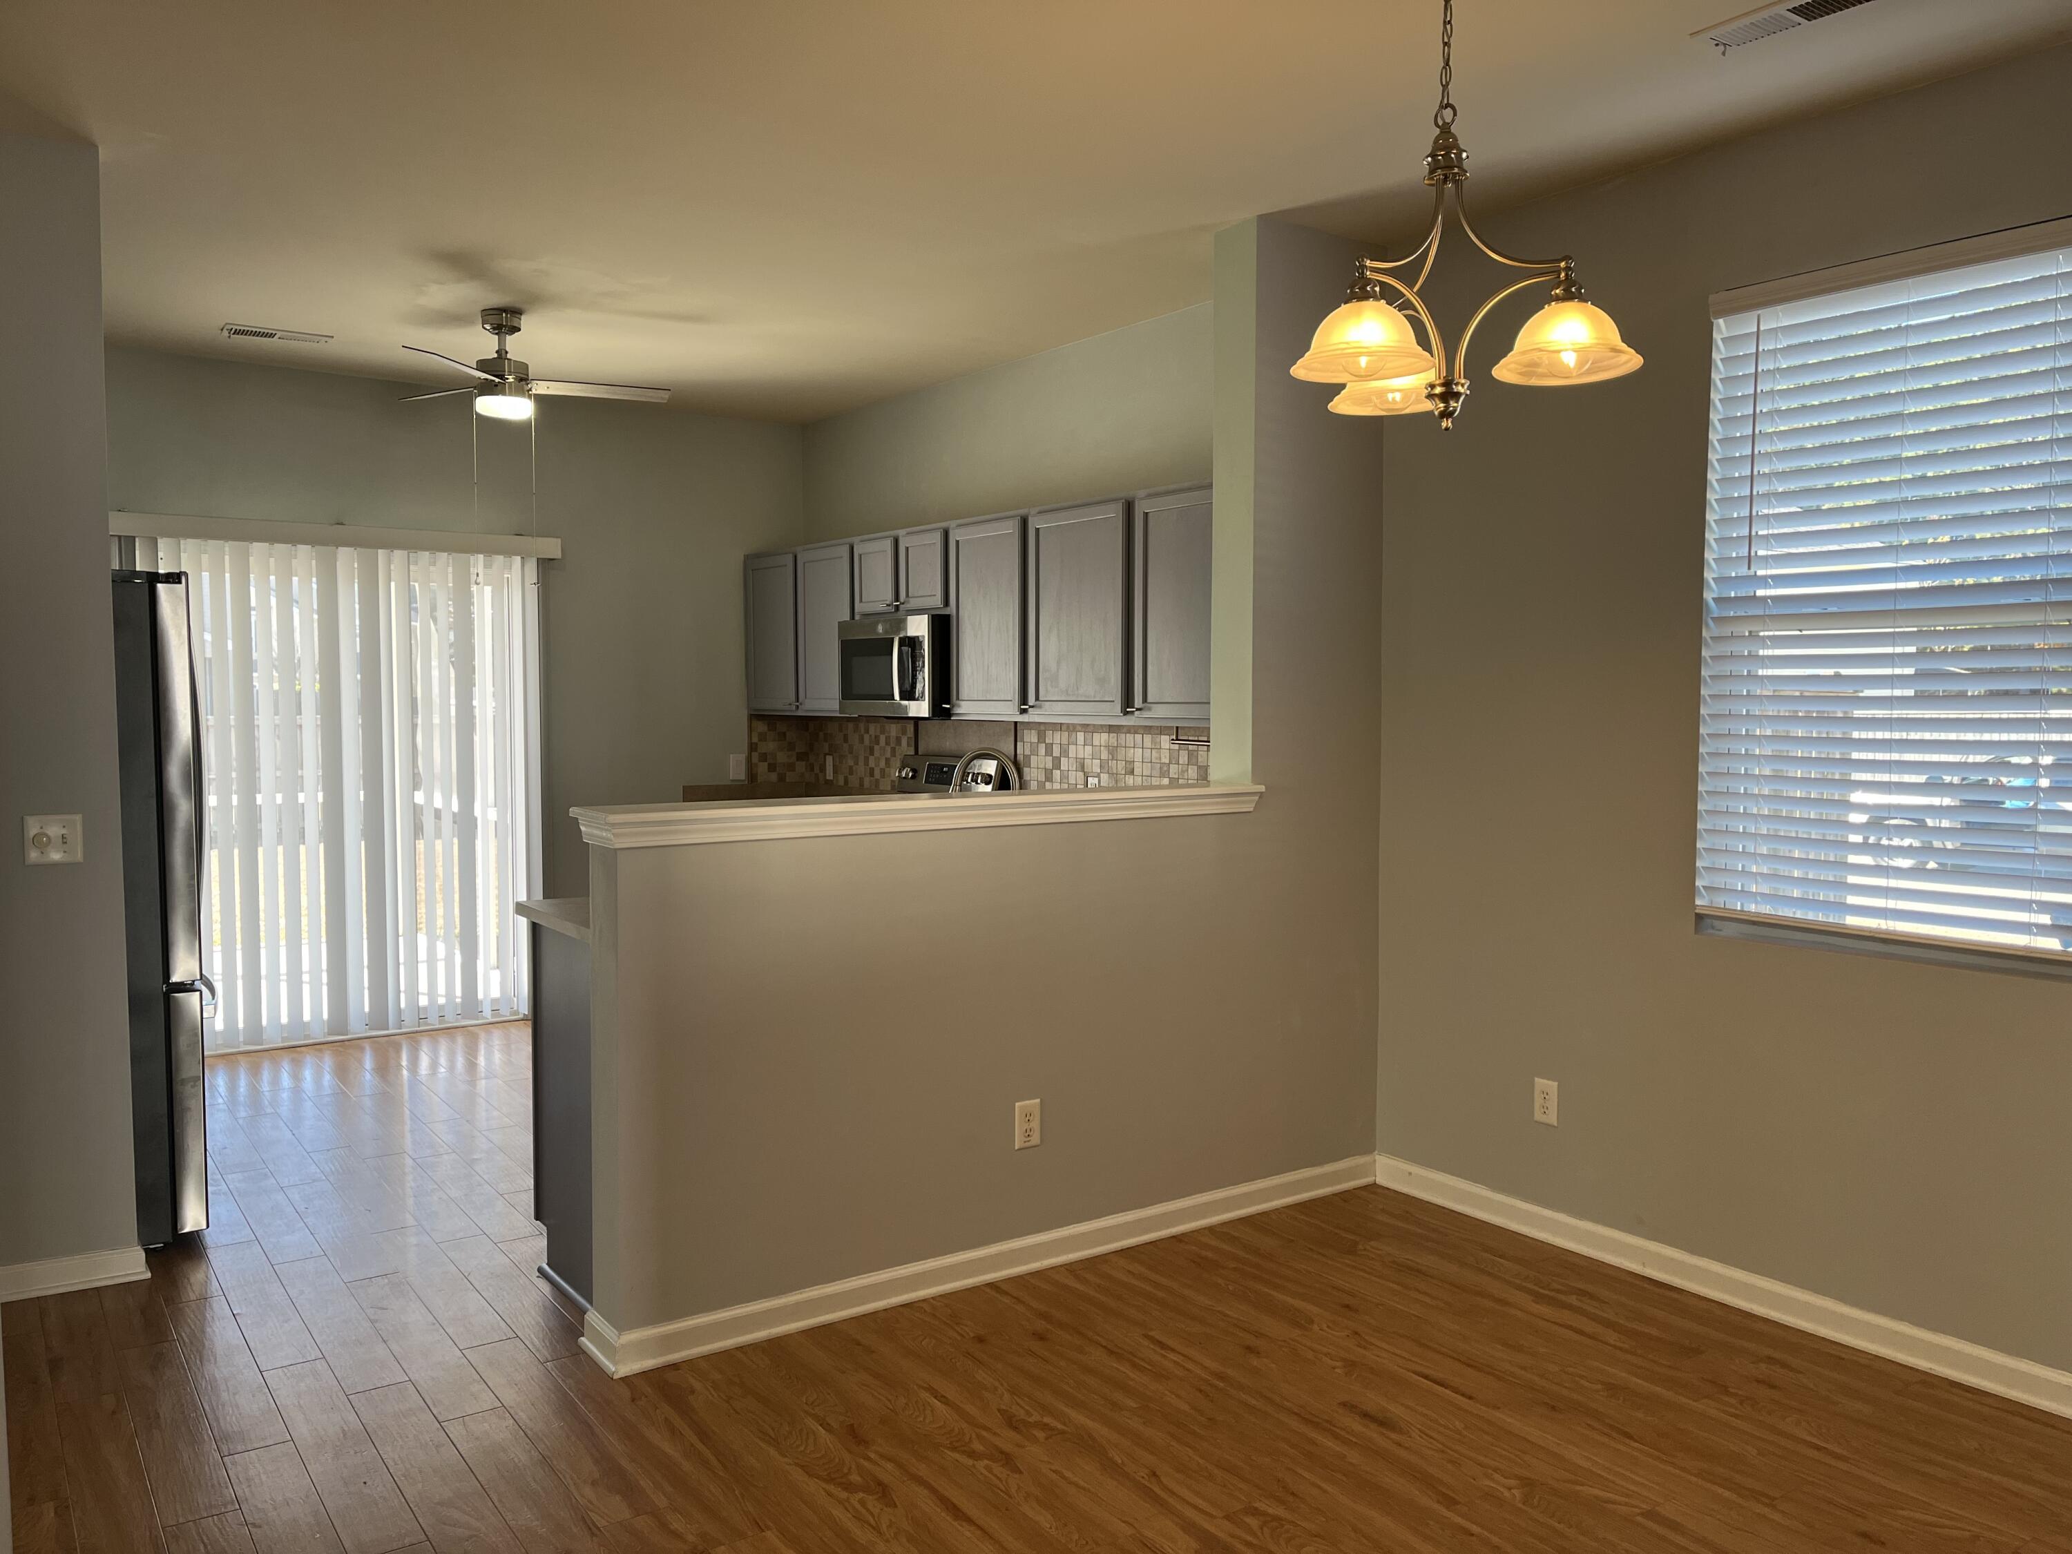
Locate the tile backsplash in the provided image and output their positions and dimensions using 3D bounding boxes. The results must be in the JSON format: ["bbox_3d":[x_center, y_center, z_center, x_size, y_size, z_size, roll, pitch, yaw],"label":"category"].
[{"bbox_3d":[-0.280,-0.021,6.235,0.320,0.440,3.450,-2,4,-36],"label":"tile backsplash"}]

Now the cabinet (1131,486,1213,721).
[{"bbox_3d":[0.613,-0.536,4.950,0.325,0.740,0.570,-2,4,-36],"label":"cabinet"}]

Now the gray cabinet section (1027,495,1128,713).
[{"bbox_3d":[0.272,-0.557,5.364,0.332,0.745,0.588,-2,4,-35],"label":"gray cabinet section"}]

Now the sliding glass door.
[{"bbox_3d":[-2.838,0.071,6.419,1.650,2.040,0.100,-2,4,-36],"label":"sliding glass door"}]

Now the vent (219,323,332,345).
[{"bbox_3d":[-2.803,-1.624,5.729,0.360,0.020,0.190,-2,4,-36],"label":"vent"}]

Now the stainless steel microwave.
[{"bbox_3d":[-0.460,-0.442,6.372,0.400,0.405,0.750,-2,4,-36],"label":"stainless steel microwave"}]

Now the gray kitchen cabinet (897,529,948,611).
[{"bbox_3d":[-0.310,-0.817,6.225,0.325,0.340,0.370,-2,4,-36],"label":"gray kitchen cabinet"}]

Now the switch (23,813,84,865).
[{"bbox_3d":[-2.363,0.153,3.746,0.118,0.117,0.020,-2,4,-36],"label":"switch"}]

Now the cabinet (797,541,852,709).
[{"bbox_3d":[-0.786,-0.653,6.899,0.325,0.751,0.525,-2,4,-36],"label":"cabinet"}]

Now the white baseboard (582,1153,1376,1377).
[{"bbox_3d":[-0.004,1.204,4.065,2.365,0.085,0.195,-2,4,-36],"label":"white baseboard"}]

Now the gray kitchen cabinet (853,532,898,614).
[{"bbox_3d":[-0.527,-0.834,6.528,0.325,0.340,0.375,-2,4,-36],"label":"gray kitchen cabinet"}]

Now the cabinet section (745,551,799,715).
[{"bbox_3d":[-1.104,-0.675,7.328,0.332,0.745,0.530,-2,4,-35],"label":"cabinet section"}]

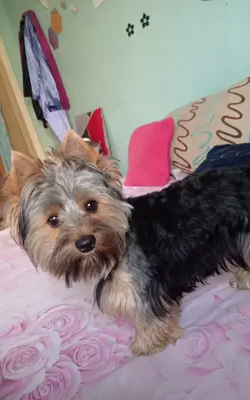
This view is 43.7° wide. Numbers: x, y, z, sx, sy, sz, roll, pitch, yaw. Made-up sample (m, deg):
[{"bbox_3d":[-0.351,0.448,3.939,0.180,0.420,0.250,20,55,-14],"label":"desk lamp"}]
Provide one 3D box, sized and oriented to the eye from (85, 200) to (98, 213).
[{"bbox_3d":[-0.042,0.008,0.393,0.014,0.014,0.011,-23,11,-13],"label":"eye"}]

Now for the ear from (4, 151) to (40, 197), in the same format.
[{"bbox_3d":[-0.140,-0.036,0.425,0.047,0.054,0.025,-20,10,-1],"label":"ear"}]

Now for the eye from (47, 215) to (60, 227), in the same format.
[{"bbox_3d":[-0.089,0.025,0.388,0.014,0.014,0.011,-21,10,-6],"label":"eye"}]

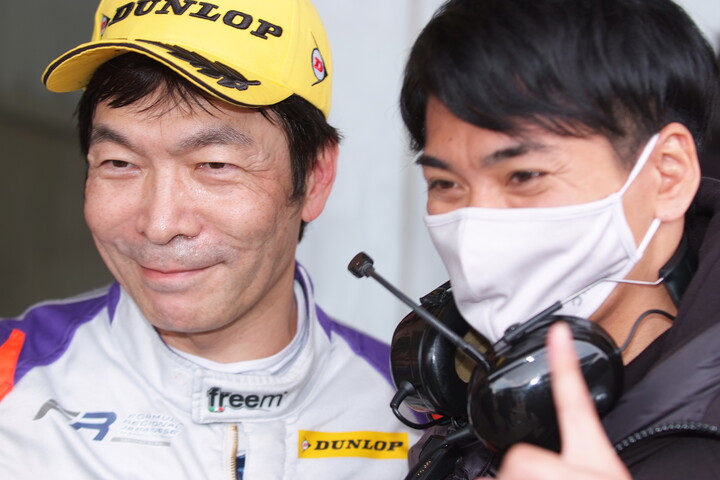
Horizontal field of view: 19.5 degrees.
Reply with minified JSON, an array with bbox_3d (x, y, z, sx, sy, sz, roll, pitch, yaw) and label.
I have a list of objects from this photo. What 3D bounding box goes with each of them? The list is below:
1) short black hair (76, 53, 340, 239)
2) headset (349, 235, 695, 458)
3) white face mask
[{"bbox_3d":[-0.105,-0.076,1.450,0.180,0.160,0.195,1,9,16],"label":"short black hair"},{"bbox_3d":[0.120,0.045,1.317,0.166,0.137,0.232,2,13,44],"label":"headset"},{"bbox_3d":[0.096,0.005,1.335,0.148,0.130,0.119,-5,3,42],"label":"white face mask"}]

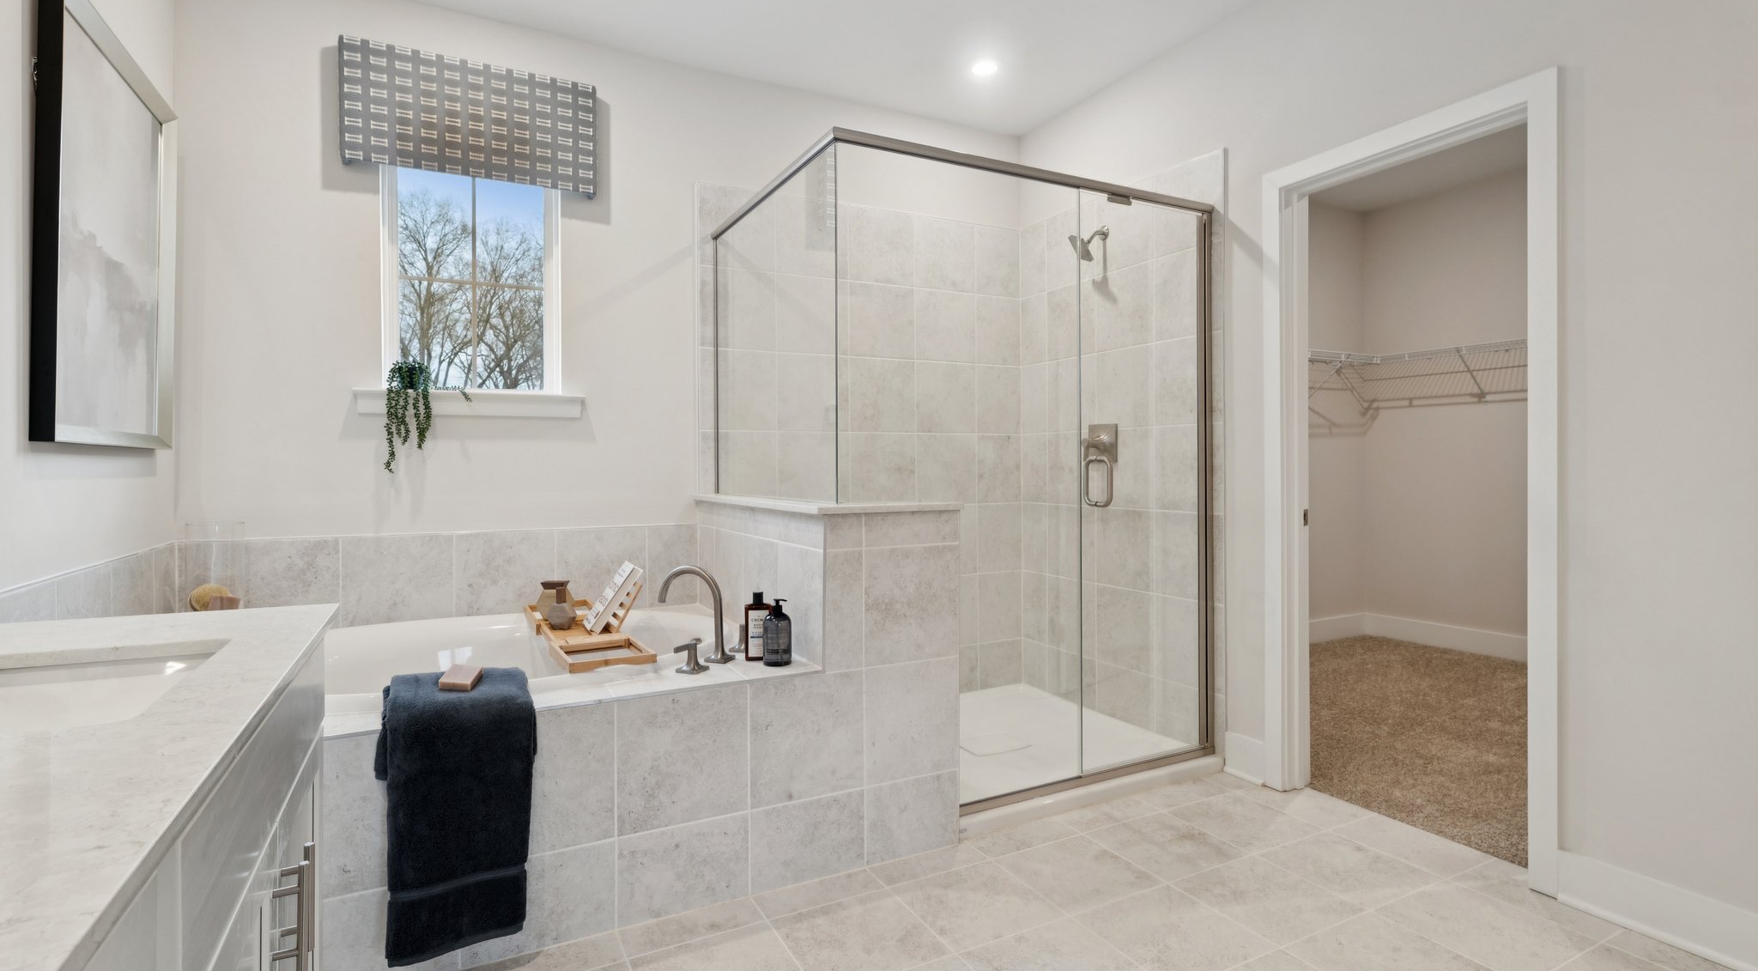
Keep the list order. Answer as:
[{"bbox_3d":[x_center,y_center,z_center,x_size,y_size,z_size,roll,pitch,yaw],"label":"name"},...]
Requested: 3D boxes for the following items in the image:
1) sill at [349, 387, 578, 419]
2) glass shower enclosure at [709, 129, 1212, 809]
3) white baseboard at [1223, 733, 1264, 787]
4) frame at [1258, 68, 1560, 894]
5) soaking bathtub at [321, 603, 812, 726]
[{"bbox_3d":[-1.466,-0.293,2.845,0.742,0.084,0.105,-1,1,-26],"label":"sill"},{"bbox_3d":[0.292,-0.007,3.060,1.544,2.038,1.178,-1,1,-26],"label":"glass shower enclosure"},{"bbox_3d":[1.293,0.971,2.776,0.024,0.140,0.176,-1,1,-26],"label":"white baseboard"},{"bbox_3d":[1.564,-0.008,2.350,0.145,2.102,0.826,-1,1,-26],"label":"frame"},{"bbox_3d":[-1.162,0.711,2.311,1.541,0.499,1.194,-1,1,-26],"label":"soaking bathtub"}]

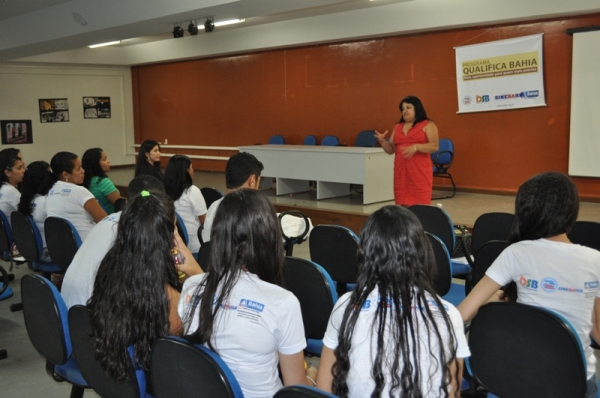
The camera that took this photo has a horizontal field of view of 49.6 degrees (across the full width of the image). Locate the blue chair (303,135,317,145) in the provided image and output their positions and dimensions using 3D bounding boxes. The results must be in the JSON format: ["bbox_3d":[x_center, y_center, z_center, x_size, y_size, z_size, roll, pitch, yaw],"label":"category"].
[{"bbox_3d":[0.015,-0.698,11.843,0.580,0.910,0.560,-6,9,-31],"label":"blue chair"}]

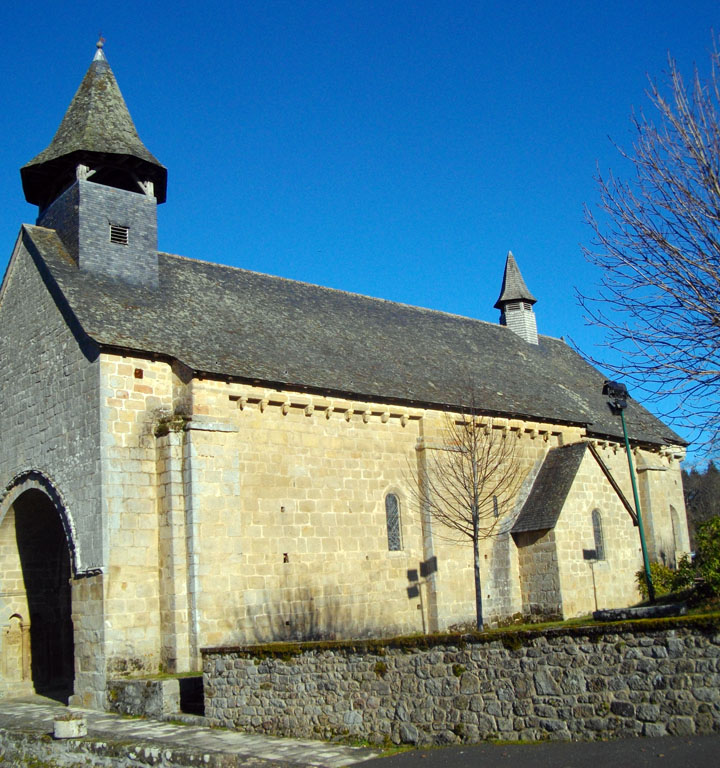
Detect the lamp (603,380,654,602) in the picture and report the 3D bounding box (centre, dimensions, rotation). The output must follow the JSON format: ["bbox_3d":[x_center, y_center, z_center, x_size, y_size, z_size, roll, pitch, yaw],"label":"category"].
[{"bbox_3d":[4.798,1.882,16.365,0.806,3.936,0.461,8,-17,-43],"label":"lamp"}]

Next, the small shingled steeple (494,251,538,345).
[{"bbox_3d":[6.001,-3.217,35.173,2.035,3.955,1.882,8,-17,-43],"label":"small shingled steeple"}]

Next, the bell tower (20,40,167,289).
[{"bbox_3d":[-6.712,-5.745,23.427,3.744,6.912,3.744,8,-17,-43],"label":"bell tower"}]

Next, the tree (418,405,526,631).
[{"bbox_3d":[1.824,2.013,14.586,1.728,3.610,1.728,-4,-12,-1],"label":"tree"}]

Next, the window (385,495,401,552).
[{"bbox_3d":[0.753,3.320,22.081,0.432,1.344,0.220,8,-17,-43],"label":"window"}]

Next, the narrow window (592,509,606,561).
[{"bbox_3d":[6.584,4.185,25.577,0.451,1.411,0.220,8,-17,-43],"label":"narrow window"}]

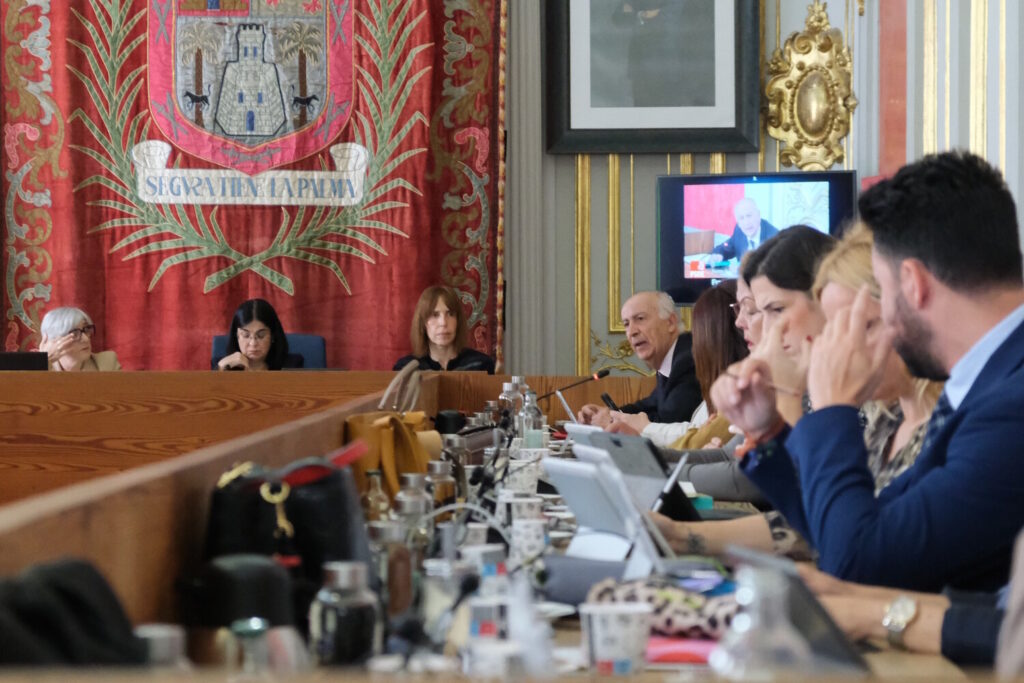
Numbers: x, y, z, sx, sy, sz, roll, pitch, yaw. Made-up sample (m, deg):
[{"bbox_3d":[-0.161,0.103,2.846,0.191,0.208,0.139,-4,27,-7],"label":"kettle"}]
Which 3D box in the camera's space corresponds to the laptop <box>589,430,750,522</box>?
[{"bbox_3d":[0.370,0.283,5.020,0.310,0.180,0.295,0,0,-24],"label":"laptop"}]

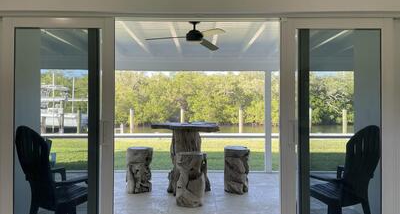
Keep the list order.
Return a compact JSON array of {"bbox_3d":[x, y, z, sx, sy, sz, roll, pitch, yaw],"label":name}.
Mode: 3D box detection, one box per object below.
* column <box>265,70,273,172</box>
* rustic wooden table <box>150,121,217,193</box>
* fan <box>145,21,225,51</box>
[{"bbox_3d":[1.320,0.280,5.800,0.105,1.960,0.105,0,0,-1],"label":"column"},{"bbox_3d":[-0.207,0.755,4.400,1.000,0.970,0.980,0,0,0],"label":"rustic wooden table"},{"bbox_3d":[-0.160,-1.050,4.200,1.170,0.320,1.250,0,0,0],"label":"fan"}]

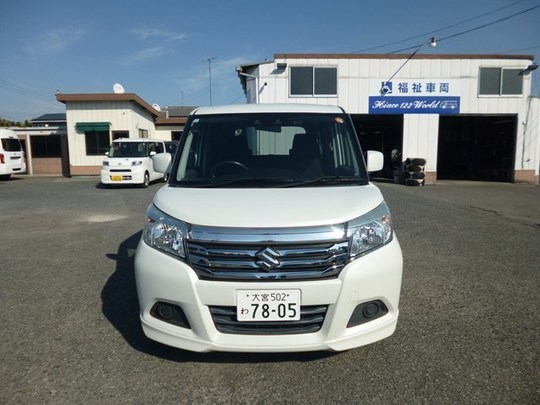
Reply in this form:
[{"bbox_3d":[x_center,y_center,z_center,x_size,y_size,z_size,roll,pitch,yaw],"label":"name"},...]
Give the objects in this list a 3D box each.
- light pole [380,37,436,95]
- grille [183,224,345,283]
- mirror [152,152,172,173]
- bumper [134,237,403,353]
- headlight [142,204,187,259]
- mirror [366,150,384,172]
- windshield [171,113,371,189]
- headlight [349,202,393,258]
[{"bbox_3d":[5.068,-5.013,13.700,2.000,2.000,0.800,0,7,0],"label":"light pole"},{"bbox_3d":[-0.009,0.261,1.956,0.887,0.265,0.160,0,7,0],"label":"grille"},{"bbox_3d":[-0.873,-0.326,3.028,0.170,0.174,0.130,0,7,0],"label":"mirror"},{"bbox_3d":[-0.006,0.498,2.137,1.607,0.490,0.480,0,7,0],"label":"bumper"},{"bbox_3d":[-0.615,0.147,2.184,0.340,0.245,0.400,0,7,0],"label":"headlight"},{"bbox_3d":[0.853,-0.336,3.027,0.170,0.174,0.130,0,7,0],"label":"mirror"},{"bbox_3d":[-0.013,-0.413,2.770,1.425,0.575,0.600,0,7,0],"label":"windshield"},{"bbox_3d":[0.601,0.147,2.184,0.342,0.245,0.400,0,7,0],"label":"headlight"}]

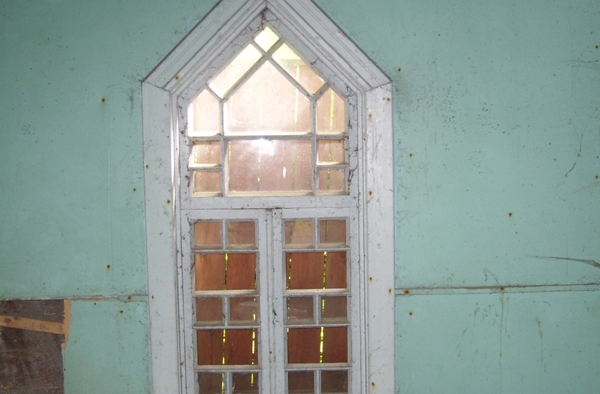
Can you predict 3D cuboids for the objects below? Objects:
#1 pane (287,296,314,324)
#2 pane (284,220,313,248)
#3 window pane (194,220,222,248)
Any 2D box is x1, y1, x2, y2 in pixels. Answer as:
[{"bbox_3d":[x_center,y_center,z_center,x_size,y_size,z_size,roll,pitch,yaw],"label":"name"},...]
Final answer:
[{"bbox_3d":[0.002,0.403,2.898,0.100,0.102,0.020,-1,4,-3],"label":"pane"},{"bbox_3d":[-0.004,0.128,2.842,0.102,0.099,0.020,-1,3,-3],"label":"pane"},{"bbox_3d":[-0.322,0.135,2.828,0.101,0.098,0.020,-1,3,-3],"label":"window pane"}]

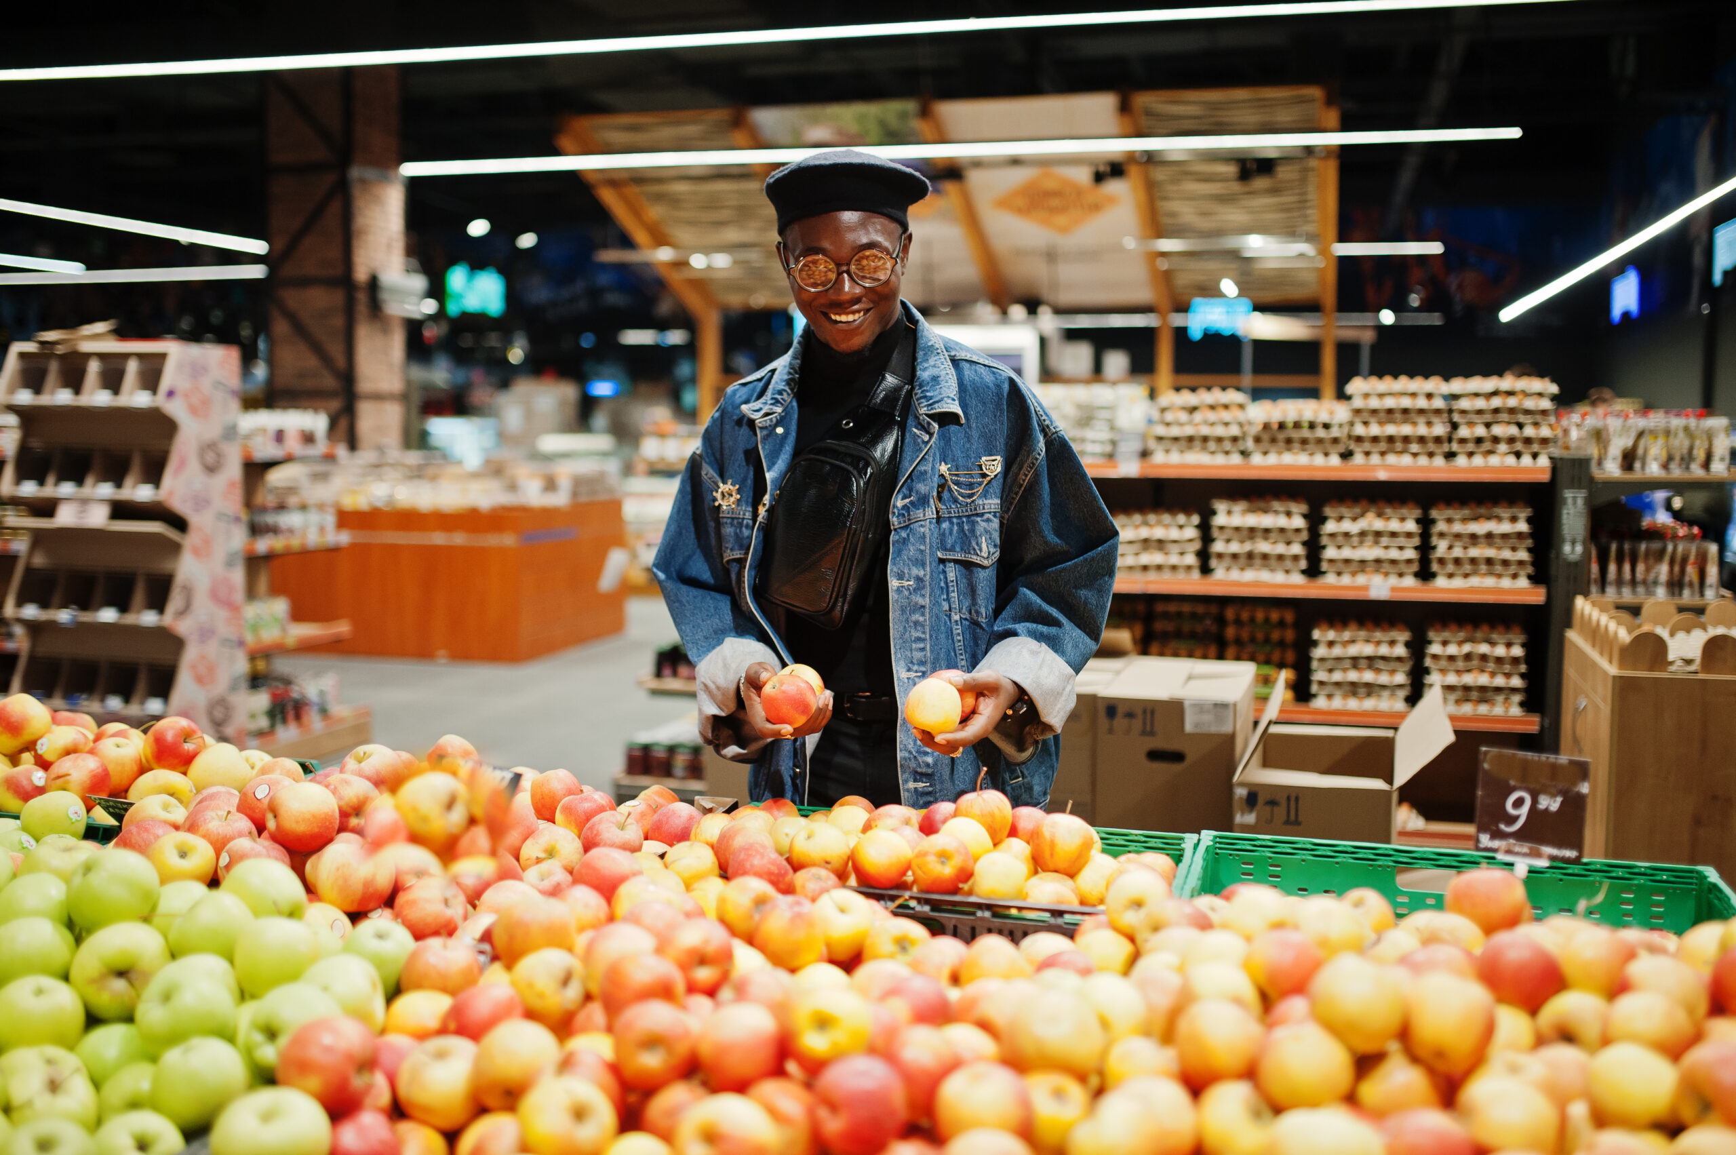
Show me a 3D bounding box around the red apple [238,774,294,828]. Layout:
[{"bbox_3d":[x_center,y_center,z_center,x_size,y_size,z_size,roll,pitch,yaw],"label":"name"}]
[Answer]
[{"bbox_3d":[-0.724,0.274,2.040,0.073,0.068,0.073,-1,5,-20],"label":"red apple"}]

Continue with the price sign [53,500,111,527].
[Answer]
[{"bbox_3d":[-3.008,-0.244,6.450,0.250,0.110,0.015,2,6,17],"label":"price sign"}]

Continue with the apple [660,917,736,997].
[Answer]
[{"bbox_3d":[-0.165,0.366,1.630,0.075,0.070,0.075,0,5,0],"label":"apple"}]

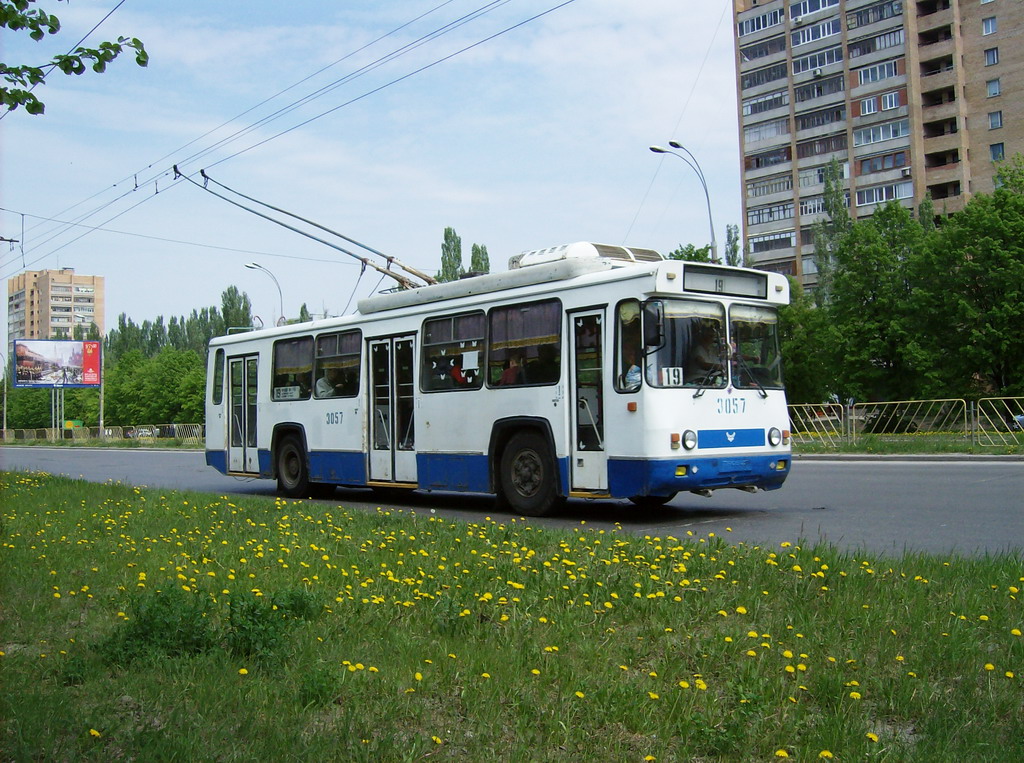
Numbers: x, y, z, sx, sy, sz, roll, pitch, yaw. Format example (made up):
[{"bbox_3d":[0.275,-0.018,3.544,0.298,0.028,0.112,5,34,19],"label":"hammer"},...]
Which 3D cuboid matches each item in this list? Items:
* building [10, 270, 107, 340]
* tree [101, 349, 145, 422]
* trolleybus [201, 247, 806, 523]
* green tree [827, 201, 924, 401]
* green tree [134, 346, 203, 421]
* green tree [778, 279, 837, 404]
[{"bbox_3d":[-129.174,-7.028,304.112,19.000,46.500,21.000,1,-3,-40],"label":"building"},{"bbox_3d":[-32.893,1.221,89.925,4.300,8.048,4.300,1,-3,-40],"label":"tree"},{"bbox_3d":[-1.255,0.123,16.825,2.500,3.460,11.720,1,-3,-40],"label":"trolleybus"},{"bbox_3d":[12.290,-2.013,36.123,3.900,8.350,3.900,1,-3,-40],"label":"green tree"},{"bbox_3d":[-26.581,1.046,82.404,5.200,7.538,5.200,1,-3,-40],"label":"green tree"},{"bbox_3d":[10.342,-0.722,38.419,3.600,6.035,3.600,1,-3,-40],"label":"green tree"}]

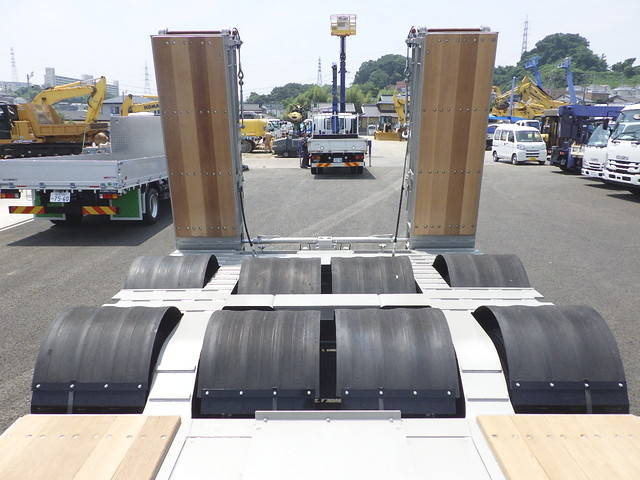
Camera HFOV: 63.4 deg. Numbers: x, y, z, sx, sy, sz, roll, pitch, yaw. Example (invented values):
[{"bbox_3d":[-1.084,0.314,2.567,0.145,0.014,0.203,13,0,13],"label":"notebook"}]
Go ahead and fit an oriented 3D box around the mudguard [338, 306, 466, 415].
[{"bbox_3d":[0.380,0.606,2.931,0.600,0.400,0.800,0,13,0],"label":"mudguard"}]

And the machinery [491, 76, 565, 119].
[{"bbox_3d":[13.688,-8.230,33.852,6.500,5.000,3.000,0,13,1],"label":"machinery"}]

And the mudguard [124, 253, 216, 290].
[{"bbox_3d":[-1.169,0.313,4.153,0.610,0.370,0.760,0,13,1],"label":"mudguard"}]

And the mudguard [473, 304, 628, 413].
[{"bbox_3d":[1.235,0.582,2.924,0.590,0.400,0.800,0,13,0],"label":"mudguard"}]

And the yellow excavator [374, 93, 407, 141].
[{"bbox_3d":[7.182,-12.405,52.000,3.200,4.600,4.000,0,13,0],"label":"yellow excavator"}]

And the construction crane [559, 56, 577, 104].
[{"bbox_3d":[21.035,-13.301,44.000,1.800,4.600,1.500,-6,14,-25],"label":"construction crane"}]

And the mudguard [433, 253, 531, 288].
[{"bbox_3d":[1.237,0.309,4.061,0.590,0.380,0.780,0,13,0],"label":"mudguard"}]

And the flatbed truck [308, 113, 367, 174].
[{"bbox_3d":[0.720,-4.256,22.306,2.200,2.500,7.300,0,13,1],"label":"flatbed truck"}]

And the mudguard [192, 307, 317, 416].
[{"bbox_3d":[-0.308,0.631,3.019,0.620,0.420,0.780,0,13,1],"label":"mudguard"}]

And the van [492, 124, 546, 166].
[{"bbox_3d":[9.996,-4.781,25.866,1.475,1.875,3.395,-1,13,-2],"label":"van"}]

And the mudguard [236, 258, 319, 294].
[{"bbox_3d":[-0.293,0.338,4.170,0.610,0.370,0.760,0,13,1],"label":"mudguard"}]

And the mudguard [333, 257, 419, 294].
[{"bbox_3d":[0.375,0.329,4.067,0.600,0.380,0.780,0,13,0],"label":"mudguard"}]

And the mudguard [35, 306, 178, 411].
[{"bbox_3d":[-1.145,0.581,2.928,0.590,0.400,0.800,0,13,0],"label":"mudguard"}]

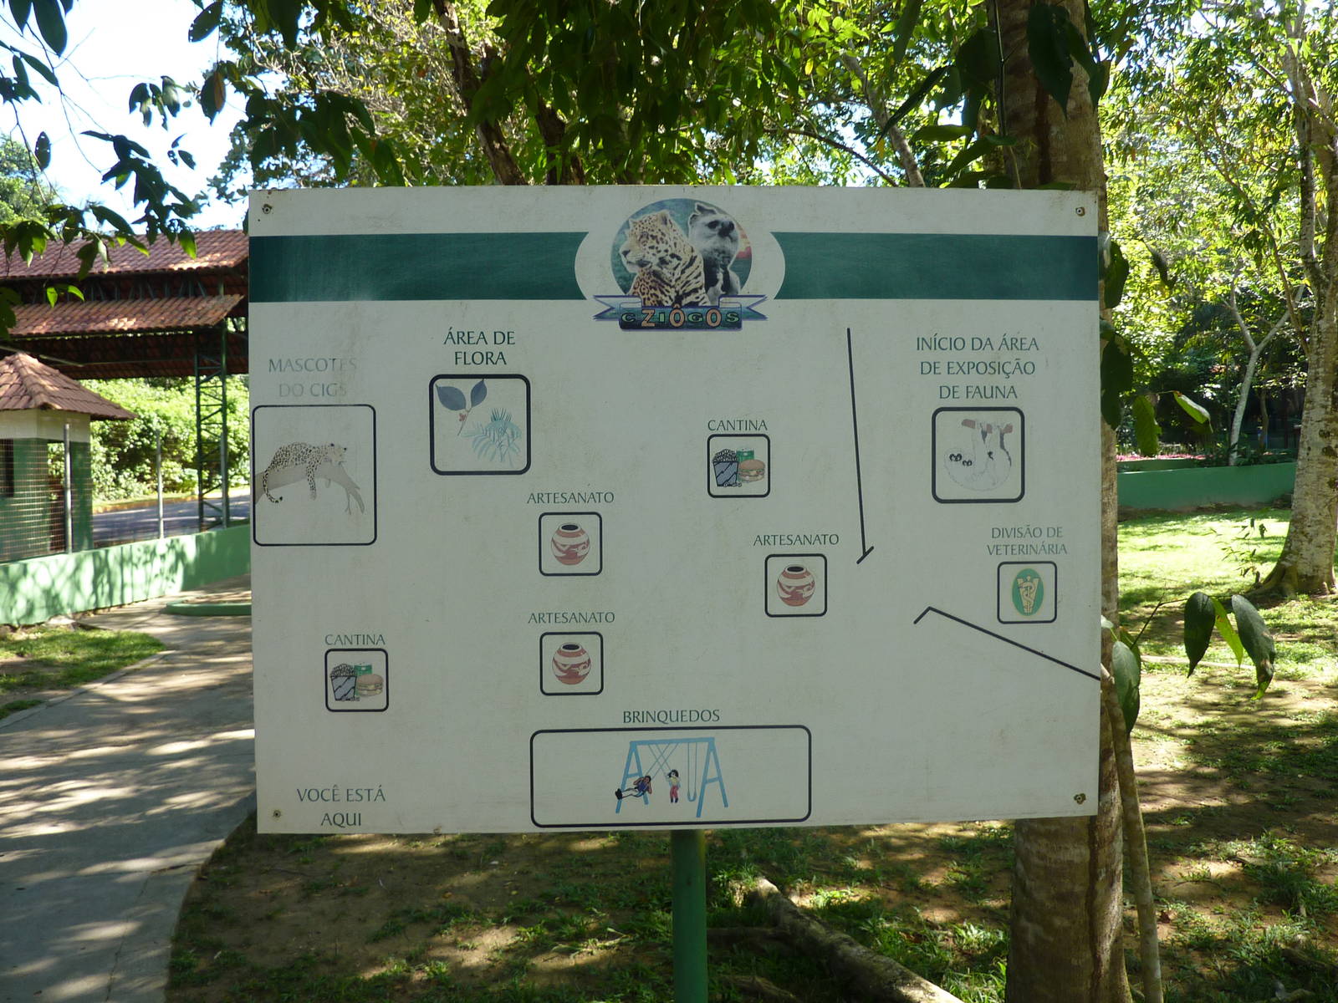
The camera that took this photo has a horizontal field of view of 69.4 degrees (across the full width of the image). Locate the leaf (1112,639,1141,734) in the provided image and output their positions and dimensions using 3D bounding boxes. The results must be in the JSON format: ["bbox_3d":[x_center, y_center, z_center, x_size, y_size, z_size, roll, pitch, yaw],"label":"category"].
[{"bbox_3d":[0.994,0.402,2.100,0.060,0.200,0.035,-5,2,17],"label":"leaf"}]

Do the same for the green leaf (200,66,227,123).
[{"bbox_3d":[-1.365,-1.216,2.900,0.075,0.165,0.035,5,2,-12],"label":"green leaf"}]

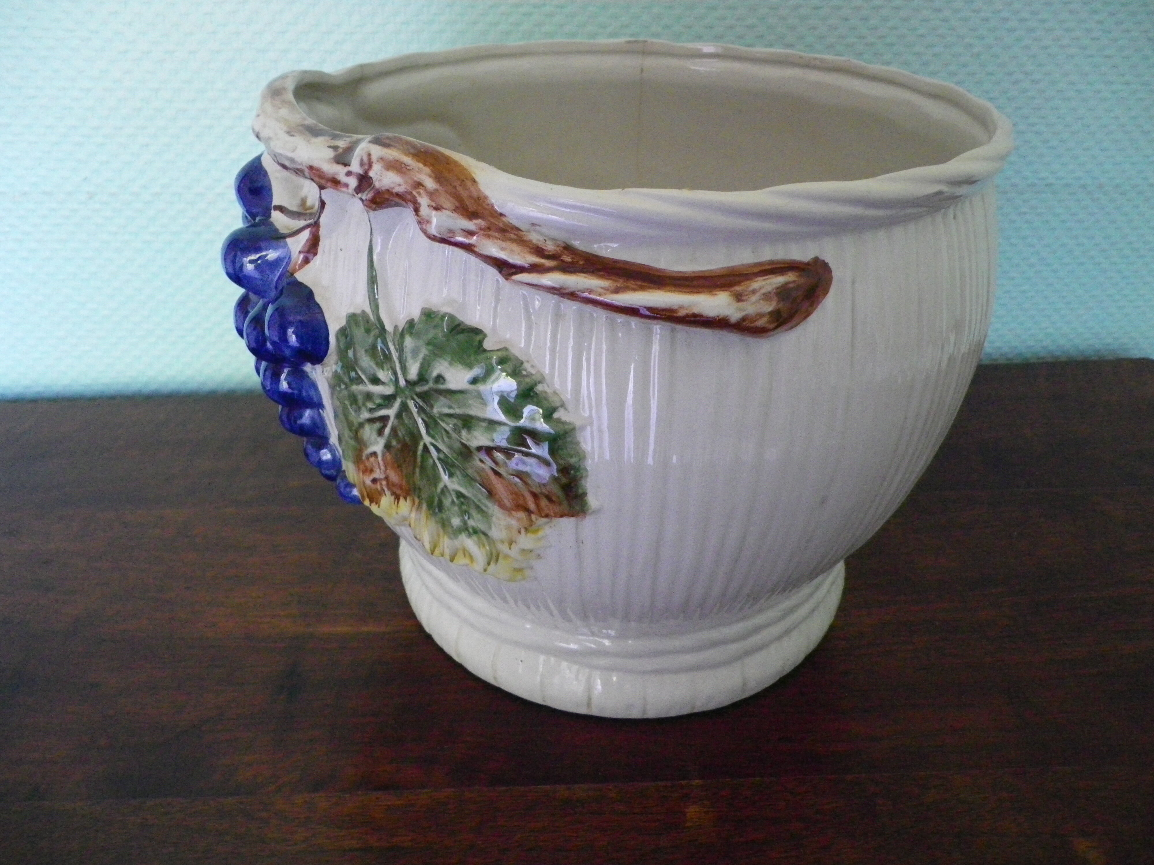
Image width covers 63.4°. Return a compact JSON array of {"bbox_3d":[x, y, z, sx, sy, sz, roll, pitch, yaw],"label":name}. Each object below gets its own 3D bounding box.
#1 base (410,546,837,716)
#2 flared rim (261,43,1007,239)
[{"bbox_3d":[0.022,0.048,0.448,0.209,0.045,0.209,-4,31,-8],"label":"base"},{"bbox_3d":[0.021,-0.118,0.351,0.266,0.021,0.260,-4,31,-8],"label":"flared rim"}]

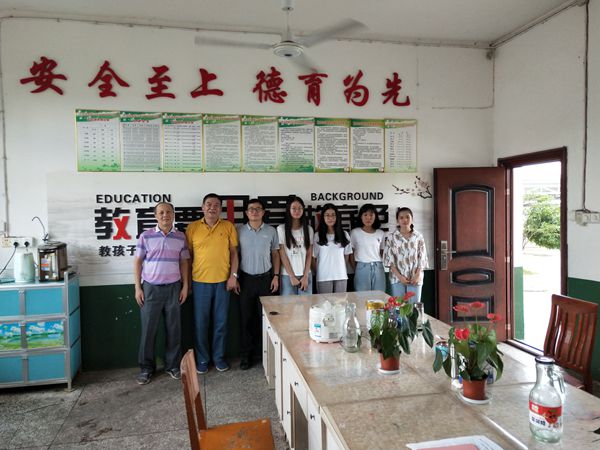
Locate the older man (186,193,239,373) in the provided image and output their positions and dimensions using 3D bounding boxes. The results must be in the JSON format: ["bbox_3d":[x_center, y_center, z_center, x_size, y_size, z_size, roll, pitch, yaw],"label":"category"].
[{"bbox_3d":[-0.859,0.563,4.318,0.512,1.750,0.320,-1,2,-10],"label":"older man"}]

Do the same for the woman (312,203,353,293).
[{"bbox_3d":[0.348,0.593,4.553,0.435,1.636,0.280,-1,2,-4],"label":"woman"}]

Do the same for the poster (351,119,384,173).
[{"bbox_3d":[0.761,-0.882,4.813,0.400,0.599,0.020,-1,2,-12],"label":"poster"}]

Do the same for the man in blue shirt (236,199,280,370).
[{"bbox_3d":[-0.410,0.584,4.413,0.458,1.686,0.300,-1,2,-8],"label":"man in blue shirt"}]

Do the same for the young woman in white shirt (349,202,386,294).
[{"bbox_3d":[0.742,0.592,4.627,0.436,1.620,0.280,-1,2,-4],"label":"young woman in white shirt"}]

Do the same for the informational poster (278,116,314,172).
[{"bbox_3d":[-0.030,-0.863,4.646,0.400,0.599,0.020,-1,2,-12],"label":"informational poster"}]

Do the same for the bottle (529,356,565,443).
[{"bbox_3d":[0.817,0.573,1.435,0.102,0.258,0.098,0,2,30],"label":"bottle"}]

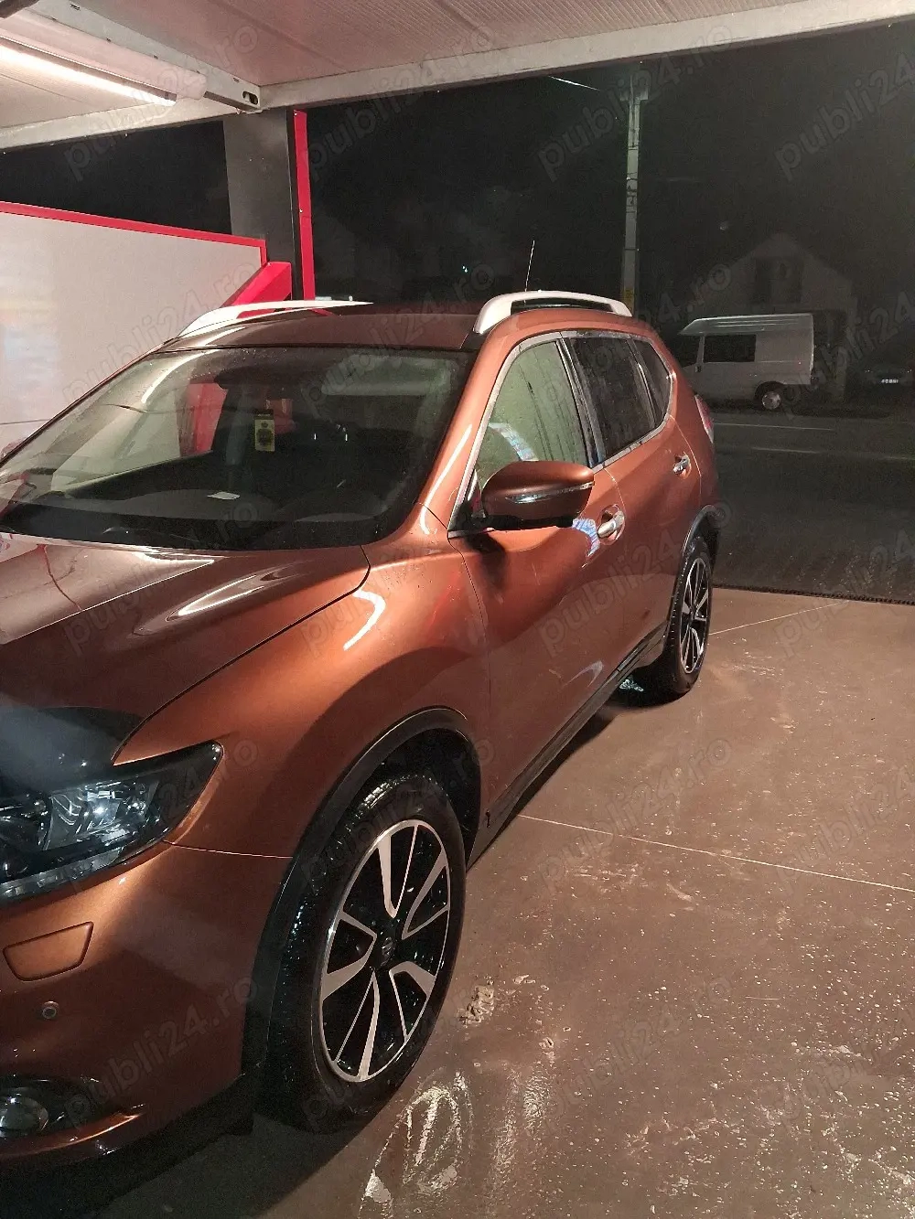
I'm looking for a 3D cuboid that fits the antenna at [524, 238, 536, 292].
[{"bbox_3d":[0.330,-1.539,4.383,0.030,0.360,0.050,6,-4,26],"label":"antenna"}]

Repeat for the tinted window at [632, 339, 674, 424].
[{"bbox_3d":[0.802,-0.918,3.815,0.045,0.360,0.410,-18,5,23],"label":"tinted window"}]

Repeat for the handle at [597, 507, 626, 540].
[{"bbox_3d":[0.466,-0.255,2.864,0.050,0.055,0.210,0,14,28],"label":"handle"}]

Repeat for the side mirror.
[{"bbox_3d":[0.174,-0.262,2.153,0.225,0.160,0.170,6,17,26],"label":"side mirror"}]

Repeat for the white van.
[{"bbox_3d":[6.859,-6.239,24.034,4.850,2.320,1.970,10,19,36],"label":"white van"}]

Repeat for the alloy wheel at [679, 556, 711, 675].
[{"bbox_3d":[1.000,0.022,4.322,0.170,0.520,0.520,6,17,26],"label":"alloy wheel"}]

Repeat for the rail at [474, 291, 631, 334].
[{"bbox_3d":[0.394,-1.035,3.327,0.065,0.135,1.480,6,17,26],"label":"rail"}]

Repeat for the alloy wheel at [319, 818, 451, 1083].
[{"bbox_3d":[-0.203,0.686,1.992,0.170,0.520,0.520,6,17,26],"label":"alloy wheel"}]

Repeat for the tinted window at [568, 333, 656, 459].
[{"bbox_3d":[0.566,-0.764,3.365,0.050,0.410,0.630,-15,7,29],"label":"tinted window"}]

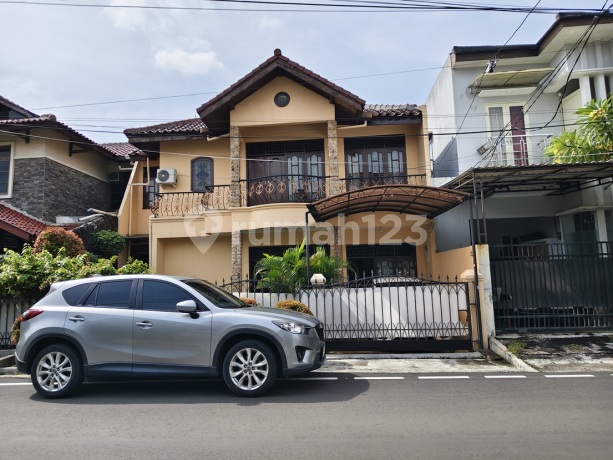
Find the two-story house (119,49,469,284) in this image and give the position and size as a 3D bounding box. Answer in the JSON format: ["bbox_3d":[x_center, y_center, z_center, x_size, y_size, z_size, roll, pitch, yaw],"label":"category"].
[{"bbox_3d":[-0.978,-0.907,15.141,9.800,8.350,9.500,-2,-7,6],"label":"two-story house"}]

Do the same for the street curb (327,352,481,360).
[{"bbox_3d":[1.749,2.314,7.524,2.938,0.090,0.200,-3,-7,7],"label":"street curb"}]

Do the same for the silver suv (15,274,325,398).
[{"bbox_3d":[-1.988,1.496,6.334,4.550,1.680,1.870,-2,-7,5],"label":"silver suv"}]

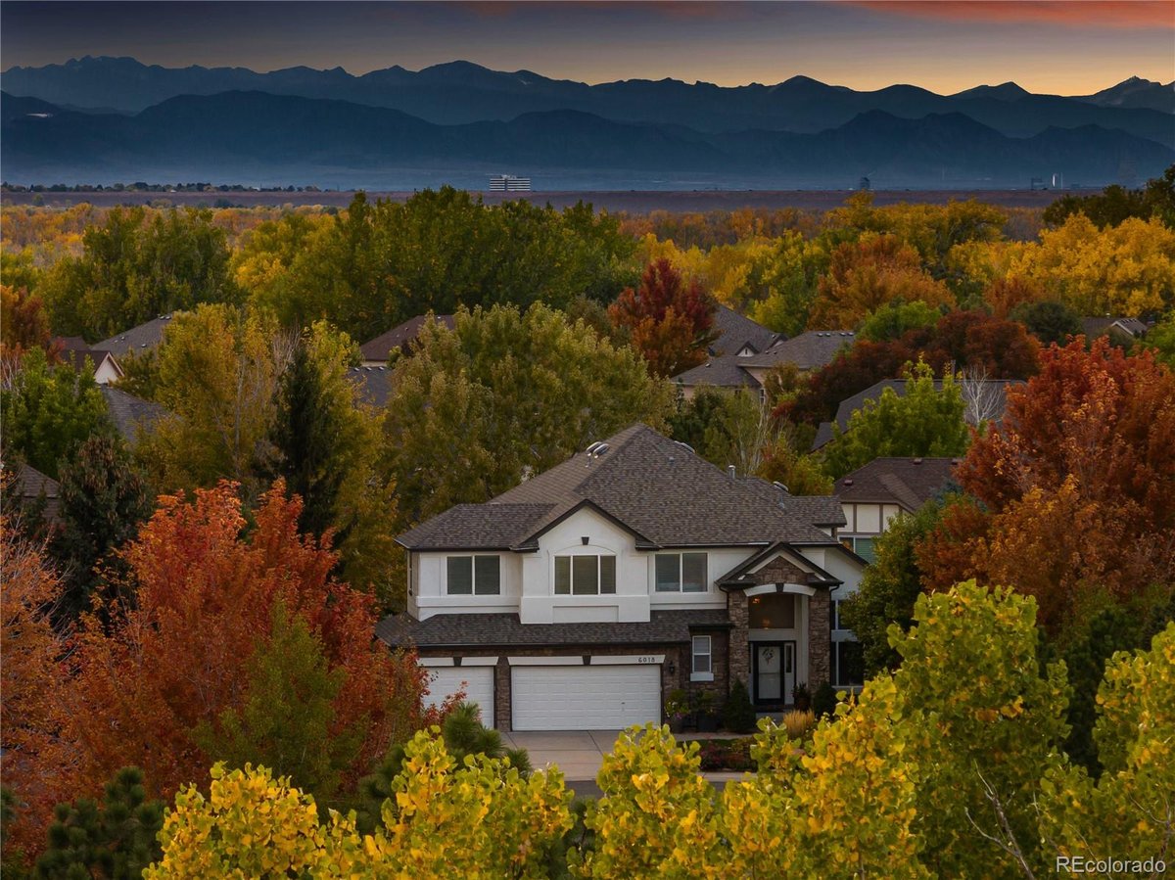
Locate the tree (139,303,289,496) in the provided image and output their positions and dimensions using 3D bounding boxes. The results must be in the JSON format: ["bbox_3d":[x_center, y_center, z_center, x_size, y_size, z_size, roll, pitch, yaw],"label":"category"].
[{"bbox_3d":[-14.723,1.120,222.000,6.200,12.970,6.200,0,3,0],"label":"tree"}]

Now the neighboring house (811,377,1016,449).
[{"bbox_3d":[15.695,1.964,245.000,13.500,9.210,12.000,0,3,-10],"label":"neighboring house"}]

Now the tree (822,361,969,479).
[{"bbox_3d":[12.520,2.032,229.000,6.200,10.510,6.200,0,3,0],"label":"tree"}]

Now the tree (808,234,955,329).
[{"bbox_3d":[20.045,-6.928,385.000,10.200,14.390,9.800,0,3,0],"label":"tree"}]

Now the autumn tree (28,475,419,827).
[{"bbox_3d":[-10.587,5.646,168.000,11.500,8.780,10.500,0,3,0],"label":"autumn tree"}]

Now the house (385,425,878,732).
[{"bbox_3d":[0.700,4.173,190.500,17.000,9.700,15.500,0,3,-10],"label":"house"}]

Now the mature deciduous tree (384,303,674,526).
[{"bbox_3d":[-2.203,1.431,213.000,11.000,13.160,10.200,0,3,0],"label":"mature deciduous tree"}]

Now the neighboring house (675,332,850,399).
[{"bbox_3d":[9.994,-1.358,315.000,15.500,9.550,13.500,0,3,-10],"label":"neighboring house"}]

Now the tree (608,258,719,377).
[{"bbox_3d":[4.042,-2.778,300.000,6.200,13.740,6.200,0,3,0],"label":"tree"}]

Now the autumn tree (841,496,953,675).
[{"bbox_3d":[10.101,5.587,183.000,3.900,7.550,3.800,0,3,0],"label":"autumn tree"}]

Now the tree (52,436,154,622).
[{"bbox_3d":[-16.797,4.325,195.000,4.000,8.990,4.000,0,3,0],"label":"tree"}]

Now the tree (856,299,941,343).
[{"bbox_3d":[17.221,-2.156,312.000,5.400,11.420,5.400,0,3,0],"label":"tree"}]

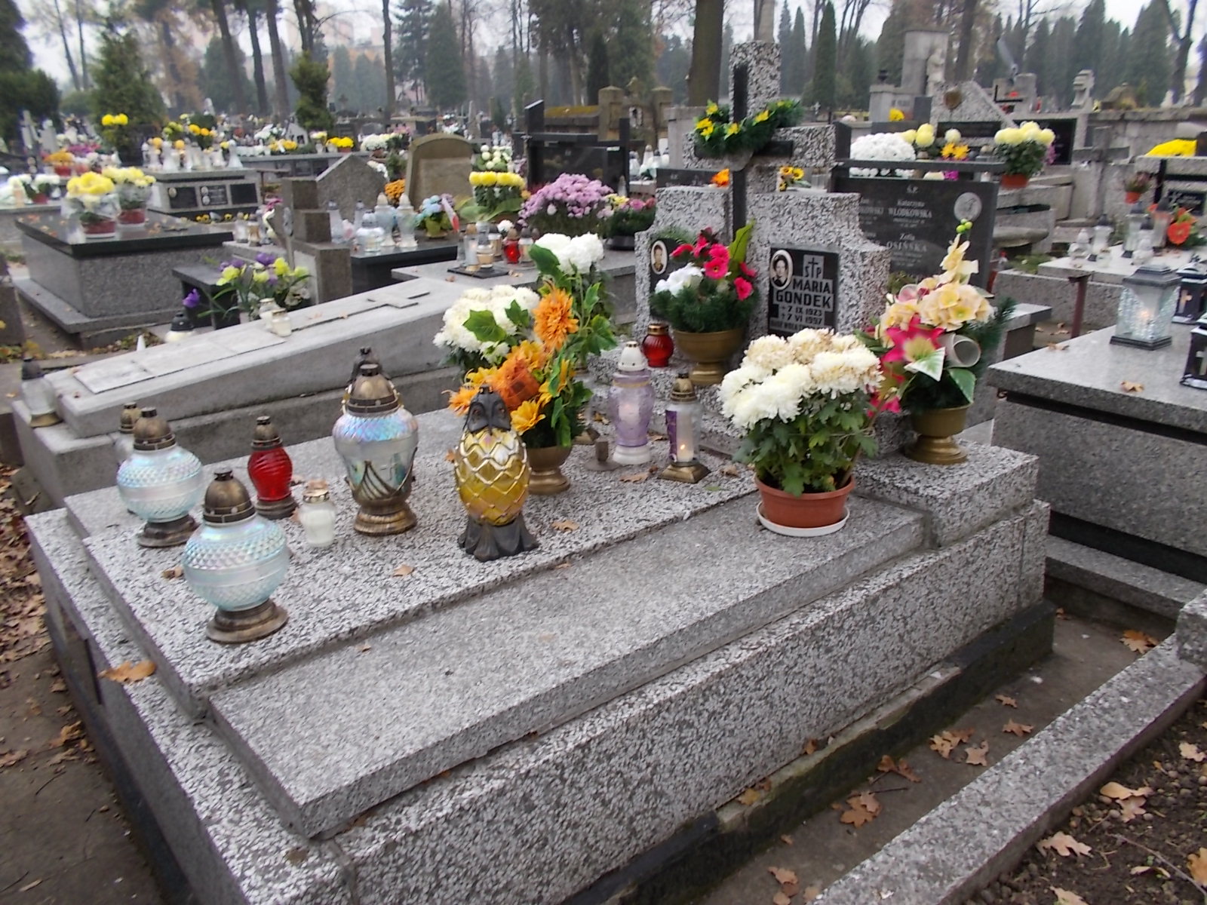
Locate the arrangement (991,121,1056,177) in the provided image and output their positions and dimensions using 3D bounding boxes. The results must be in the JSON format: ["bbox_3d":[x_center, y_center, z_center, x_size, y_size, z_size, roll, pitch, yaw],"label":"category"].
[{"bbox_3d":[2.969,-2.140,6.400,0.440,0.390,0.400,6,20,23],"label":"arrangement"}]

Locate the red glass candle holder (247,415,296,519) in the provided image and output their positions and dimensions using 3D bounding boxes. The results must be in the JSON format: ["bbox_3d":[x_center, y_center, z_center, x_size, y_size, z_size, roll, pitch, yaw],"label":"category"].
[{"bbox_3d":[-0.809,0.032,2.195,0.107,0.241,0.107,-16,24,-36],"label":"red glass candle holder"}]

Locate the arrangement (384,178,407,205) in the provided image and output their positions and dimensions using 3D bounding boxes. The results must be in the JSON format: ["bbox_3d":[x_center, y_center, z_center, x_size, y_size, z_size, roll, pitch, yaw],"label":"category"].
[{"bbox_3d":[-1.765,-2.235,7.800,0.290,0.270,0.280,-5,18,-11],"label":"arrangement"}]

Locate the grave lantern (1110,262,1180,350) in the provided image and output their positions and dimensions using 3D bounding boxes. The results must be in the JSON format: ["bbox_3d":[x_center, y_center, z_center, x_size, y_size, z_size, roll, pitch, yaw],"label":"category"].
[{"bbox_3d":[1.779,-0.487,2.970,0.145,0.265,0.145,-16,23,-37],"label":"grave lantern"}]

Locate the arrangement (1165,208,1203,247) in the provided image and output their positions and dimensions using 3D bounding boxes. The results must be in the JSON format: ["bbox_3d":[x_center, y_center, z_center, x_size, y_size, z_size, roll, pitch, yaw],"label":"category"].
[{"bbox_3d":[3.982,-1.538,6.200,0.250,0.280,0.270,-16,23,-37],"label":"arrangement"}]

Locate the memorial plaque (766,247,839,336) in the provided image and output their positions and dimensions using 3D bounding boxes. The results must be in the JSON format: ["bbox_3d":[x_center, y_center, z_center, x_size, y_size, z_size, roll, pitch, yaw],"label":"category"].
[{"bbox_3d":[0.596,-0.474,2.707,0.020,0.271,0.256,-16,24,-36],"label":"memorial plaque"}]

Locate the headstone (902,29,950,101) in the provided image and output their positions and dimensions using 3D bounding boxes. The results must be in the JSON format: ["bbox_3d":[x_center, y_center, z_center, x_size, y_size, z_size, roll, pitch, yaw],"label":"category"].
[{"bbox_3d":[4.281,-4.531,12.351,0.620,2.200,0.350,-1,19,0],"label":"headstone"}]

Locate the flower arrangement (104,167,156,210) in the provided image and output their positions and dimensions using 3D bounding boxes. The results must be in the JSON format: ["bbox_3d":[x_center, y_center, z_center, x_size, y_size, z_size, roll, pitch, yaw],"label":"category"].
[{"bbox_3d":[-3.509,-1.955,6.700,0.390,0.330,0.360,-11,21,-26],"label":"flower arrangement"}]

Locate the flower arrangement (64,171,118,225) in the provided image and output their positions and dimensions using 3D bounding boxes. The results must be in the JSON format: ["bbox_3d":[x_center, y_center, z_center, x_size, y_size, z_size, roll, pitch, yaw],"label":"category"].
[{"bbox_3d":[-3.844,-1.899,6.800,0.380,0.410,0.360,-11,20,-27],"label":"flower arrangement"}]

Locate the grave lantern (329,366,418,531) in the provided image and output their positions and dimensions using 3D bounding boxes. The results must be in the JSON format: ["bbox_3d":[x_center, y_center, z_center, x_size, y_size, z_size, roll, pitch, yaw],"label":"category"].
[{"bbox_3d":[-0.517,-0.015,2.078,0.192,0.390,0.192,-16,24,-36],"label":"grave lantern"}]

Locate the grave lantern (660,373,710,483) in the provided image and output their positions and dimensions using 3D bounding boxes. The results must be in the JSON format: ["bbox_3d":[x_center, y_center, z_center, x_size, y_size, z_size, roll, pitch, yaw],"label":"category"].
[{"bbox_3d":[0.220,-0.074,2.424,0.106,0.263,0.106,9,21,29],"label":"grave lantern"}]

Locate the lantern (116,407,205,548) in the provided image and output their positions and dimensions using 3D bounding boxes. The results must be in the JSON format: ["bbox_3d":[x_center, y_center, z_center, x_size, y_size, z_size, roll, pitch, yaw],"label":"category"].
[{"bbox_3d":[-1.036,0.058,2.118,0.203,0.300,0.203,-11,20,-26],"label":"lantern"}]

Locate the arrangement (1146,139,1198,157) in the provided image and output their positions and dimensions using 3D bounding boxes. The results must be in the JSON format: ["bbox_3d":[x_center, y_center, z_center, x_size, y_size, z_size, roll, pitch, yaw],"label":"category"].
[{"bbox_3d":[4.888,-2.552,7.800,0.420,0.300,0.460,-16,24,-36],"label":"arrangement"}]

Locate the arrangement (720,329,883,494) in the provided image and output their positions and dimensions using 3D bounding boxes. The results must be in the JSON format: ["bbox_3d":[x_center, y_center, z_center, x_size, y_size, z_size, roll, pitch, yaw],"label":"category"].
[{"bbox_3d":[0.463,-0.095,2.105,0.370,0.345,0.340,3,19,12],"label":"arrangement"}]

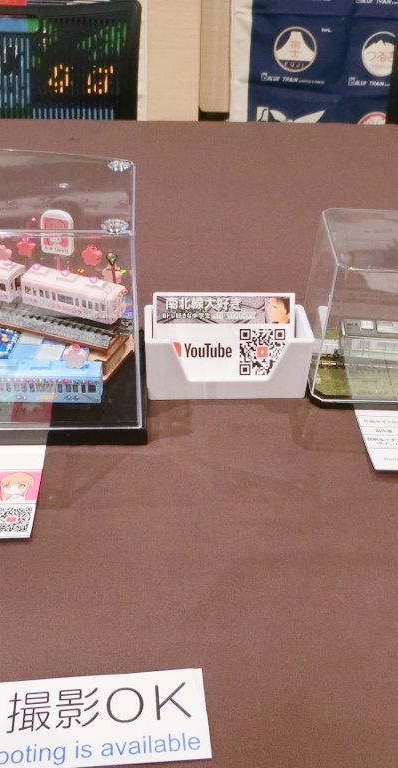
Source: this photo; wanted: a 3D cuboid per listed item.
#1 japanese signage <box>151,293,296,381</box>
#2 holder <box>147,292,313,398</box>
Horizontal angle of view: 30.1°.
[{"bbox_3d":[0.017,-0.030,0.474,0.091,0.055,0.003,0,-1,-4],"label":"japanese signage"},{"bbox_3d":[0.017,-0.023,0.464,0.100,0.048,0.049,0,33,-3],"label":"holder"}]

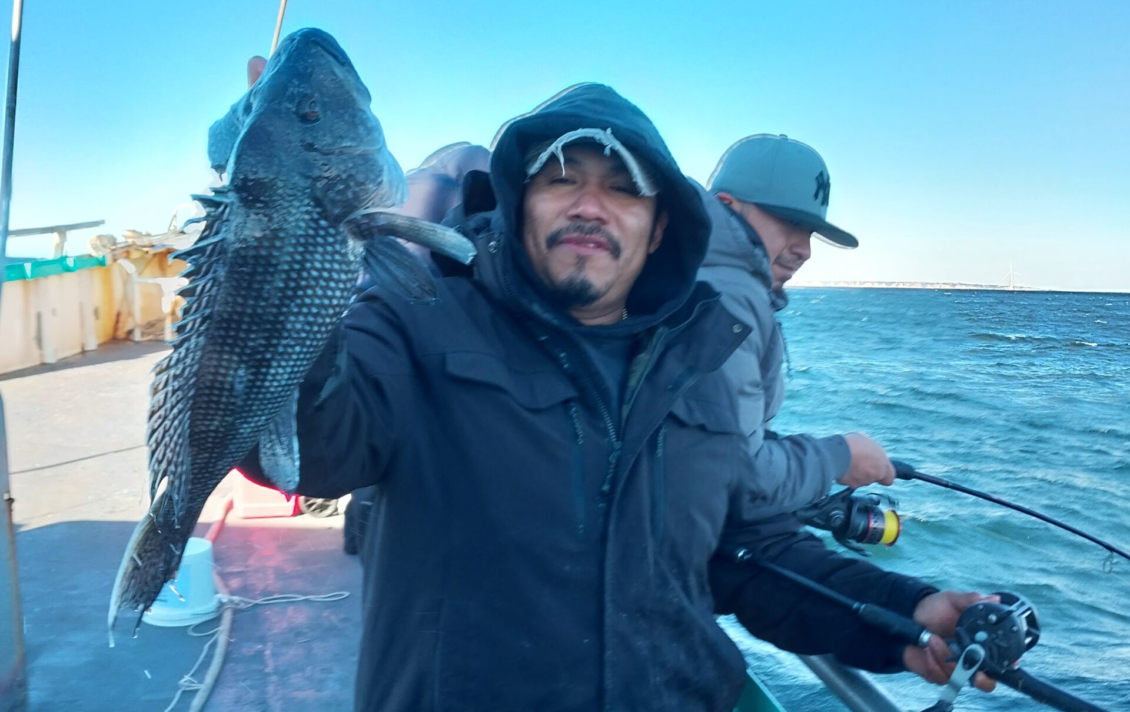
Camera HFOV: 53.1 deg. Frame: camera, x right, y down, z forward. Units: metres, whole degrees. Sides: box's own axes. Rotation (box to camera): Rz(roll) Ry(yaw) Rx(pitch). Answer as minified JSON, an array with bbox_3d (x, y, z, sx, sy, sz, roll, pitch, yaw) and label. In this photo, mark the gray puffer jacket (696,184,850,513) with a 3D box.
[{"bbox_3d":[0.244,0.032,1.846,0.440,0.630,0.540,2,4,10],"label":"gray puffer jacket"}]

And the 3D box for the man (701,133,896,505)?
[{"bbox_3d":[0.224,0.490,1.897,0.580,1.700,0.560,2,4,10],"label":"man"}]

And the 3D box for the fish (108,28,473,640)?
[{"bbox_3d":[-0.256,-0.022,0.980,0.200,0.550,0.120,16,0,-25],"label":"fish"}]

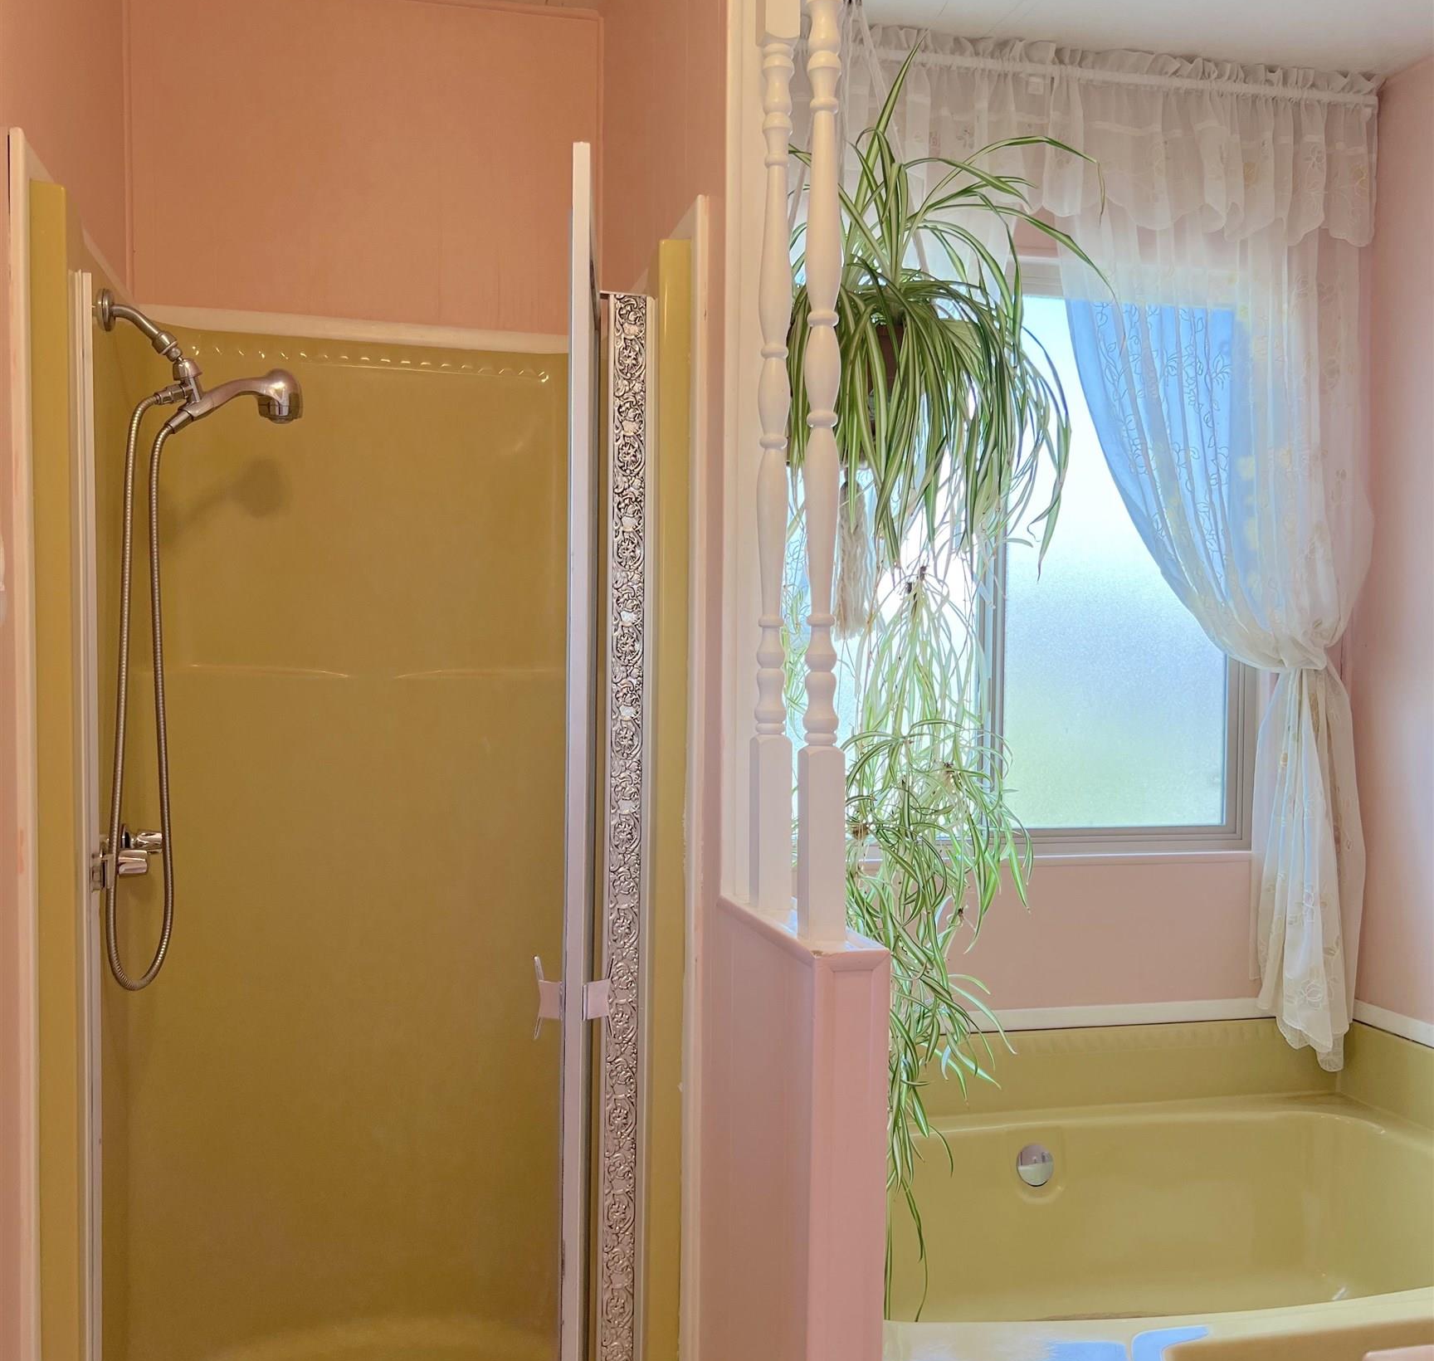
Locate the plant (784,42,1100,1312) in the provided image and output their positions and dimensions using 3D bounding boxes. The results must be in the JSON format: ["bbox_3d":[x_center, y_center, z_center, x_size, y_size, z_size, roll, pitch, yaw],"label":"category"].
[{"bbox_3d":[0.286,-0.002,2.292,0.615,2.046,0.602,0,1,-14],"label":"plant"}]

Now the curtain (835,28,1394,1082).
[{"bbox_3d":[0.644,-0.206,2.709,1.381,1.983,0.119,0,1,-14],"label":"curtain"}]

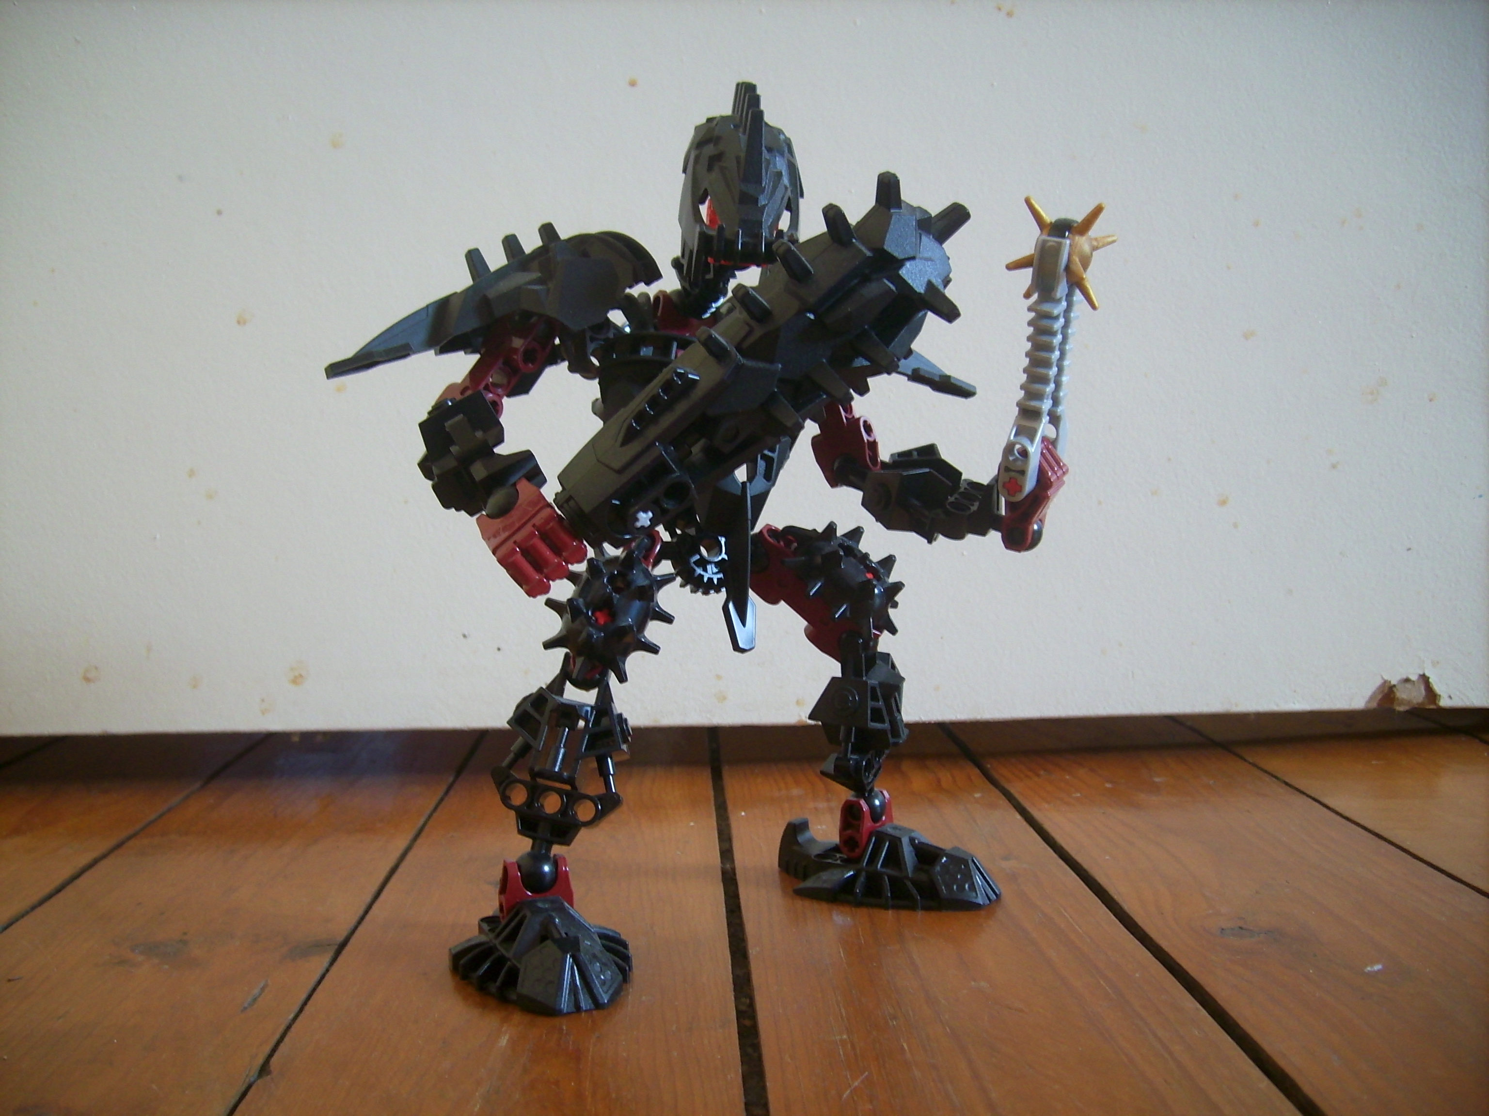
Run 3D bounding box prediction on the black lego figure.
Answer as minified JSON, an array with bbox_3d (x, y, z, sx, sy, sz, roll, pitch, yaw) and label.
[{"bbox_3d":[0.004,-0.009,0.301,0.172,0.195,0.107,-3,5,-22],"label":"black lego figure"}]

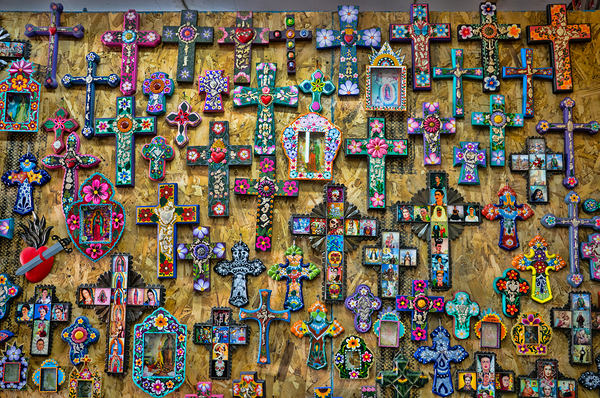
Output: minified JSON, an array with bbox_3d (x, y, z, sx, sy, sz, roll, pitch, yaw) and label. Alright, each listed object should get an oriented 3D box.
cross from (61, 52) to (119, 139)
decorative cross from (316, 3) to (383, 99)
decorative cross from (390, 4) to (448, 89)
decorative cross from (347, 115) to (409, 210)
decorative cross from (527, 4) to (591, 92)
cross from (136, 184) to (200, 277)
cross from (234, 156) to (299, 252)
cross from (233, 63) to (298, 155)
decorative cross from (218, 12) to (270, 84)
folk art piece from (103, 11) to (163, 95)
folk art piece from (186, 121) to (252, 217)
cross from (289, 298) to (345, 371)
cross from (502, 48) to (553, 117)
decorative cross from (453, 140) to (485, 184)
[{"bbox_3d":[-0.703,-0.348,1.901,0.195,0.290,0.028,0,-6,3],"label":"cross"},{"bbox_3d":[0.161,-0.487,1.867,0.210,0.301,0.023,0,-6,3],"label":"decorative cross"},{"bbox_3d":[0.396,-0.497,1.853,0.196,0.288,0.025,-1,-6,3],"label":"decorative cross"},{"bbox_3d":[0.252,-0.114,1.875,0.204,0.303,0.035,1,-6,0],"label":"decorative cross"},{"bbox_3d":[0.836,-0.485,1.823,0.201,0.288,0.029,-1,-6,3],"label":"decorative cross"},{"bbox_3d":[-0.428,0.102,1.835,0.206,0.307,0.026,-1,-6,3],"label":"cross"},{"bbox_3d":[-0.107,0.018,1.861,0.205,0.307,0.035,2,-6,0],"label":"cross"},{"bbox_3d":[-0.111,-0.294,1.862,0.212,0.309,0.022,0,-6,3],"label":"cross"},{"bbox_3d":[-0.188,-0.506,1.916,0.171,0.247,0.035,1,-6,0],"label":"decorative cross"},{"bbox_3d":[-0.568,-0.491,1.916,0.196,0.288,0.032,1,-6,0],"label":"folk art piece"},{"bbox_3d":[-0.263,-0.096,1.873,0.211,0.313,0.035,0,-6,0],"label":"folk art piece"},{"bbox_3d":[0.058,0.437,1.820,0.171,0.214,0.028,1,-6,0],"label":"cross"},{"bbox_3d":[0.733,-0.372,1.817,0.154,0.224,0.027,1,-6,4],"label":"cross"},{"bbox_3d":[0.542,-0.114,1.803,0.101,0.133,0.022,2,-6,4],"label":"decorative cross"}]

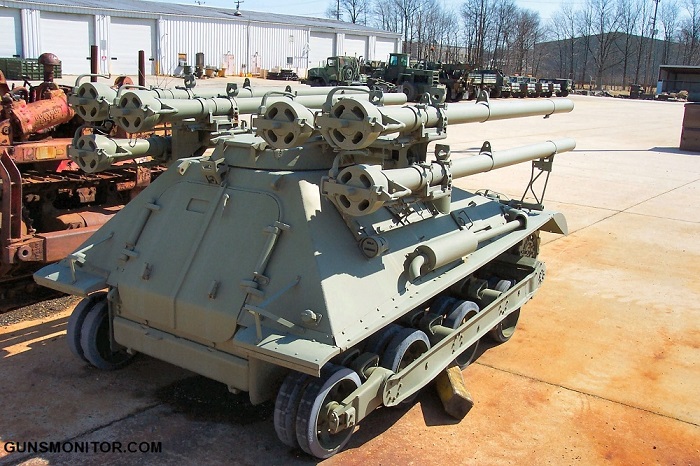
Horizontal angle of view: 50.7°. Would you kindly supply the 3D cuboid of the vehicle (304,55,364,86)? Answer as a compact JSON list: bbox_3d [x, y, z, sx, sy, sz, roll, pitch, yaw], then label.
[{"bbox_3d":[-1.403,-14.895,68.683,6.000,2.850,2.400,13,17,41],"label":"vehicle"}]

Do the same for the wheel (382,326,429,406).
[{"bbox_3d":[0.373,0.893,4.927,0.092,0.515,0.515,10,15,34],"label":"wheel"}]

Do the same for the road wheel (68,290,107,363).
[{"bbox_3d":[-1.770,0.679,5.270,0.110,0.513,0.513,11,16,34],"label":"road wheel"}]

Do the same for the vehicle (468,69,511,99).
[{"bbox_3d":[11.145,-11.944,59.000,2.450,2.350,5.200,7,13,17],"label":"vehicle"}]

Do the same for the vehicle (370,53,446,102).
[{"bbox_3d":[3.852,-10.053,47.655,5.300,3.100,2.400,12,16,38],"label":"vehicle"}]

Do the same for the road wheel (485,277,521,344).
[{"bbox_3d":[1.307,0.648,6.203,0.092,0.515,0.515,10,15,34],"label":"road wheel"}]

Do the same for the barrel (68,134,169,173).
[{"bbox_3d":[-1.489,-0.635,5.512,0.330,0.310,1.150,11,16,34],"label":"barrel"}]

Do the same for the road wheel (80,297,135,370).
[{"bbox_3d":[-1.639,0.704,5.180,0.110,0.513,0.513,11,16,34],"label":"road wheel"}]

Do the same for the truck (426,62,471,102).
[{"bbox_3d":[6.802,-10.393,51.000,2.450,2.700,5.800,7,13,17],"label":"truck"}]

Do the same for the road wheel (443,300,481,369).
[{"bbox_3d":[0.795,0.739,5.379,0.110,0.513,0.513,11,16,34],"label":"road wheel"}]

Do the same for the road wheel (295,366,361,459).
[{"bbox_3d":[-0.111,1.026,4.267,0.092,0.515,0.515,10,15,34],"label":"road wheel"}]

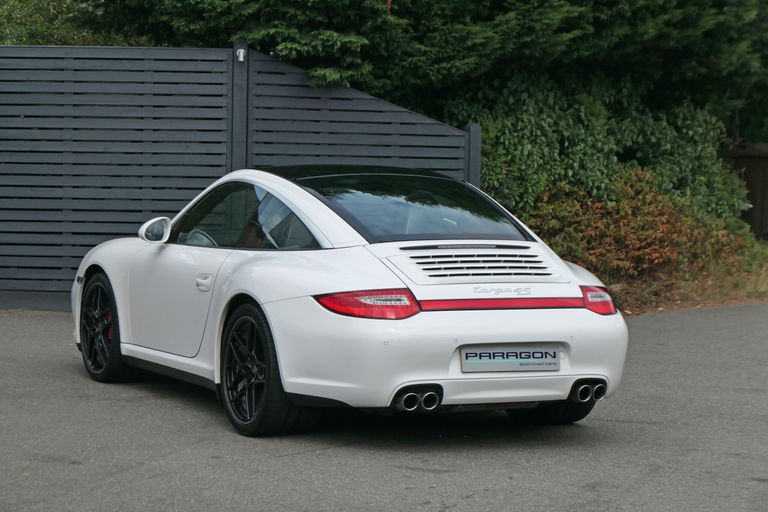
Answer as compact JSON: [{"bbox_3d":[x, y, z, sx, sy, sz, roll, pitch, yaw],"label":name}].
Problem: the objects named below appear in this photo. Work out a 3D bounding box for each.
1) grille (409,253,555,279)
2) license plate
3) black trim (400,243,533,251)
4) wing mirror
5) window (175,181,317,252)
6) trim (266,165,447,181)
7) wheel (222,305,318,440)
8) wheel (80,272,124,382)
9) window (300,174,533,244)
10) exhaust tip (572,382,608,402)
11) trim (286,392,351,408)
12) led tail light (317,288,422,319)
[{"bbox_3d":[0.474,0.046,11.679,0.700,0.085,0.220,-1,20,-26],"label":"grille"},{"bbox_3d":[0.595,0.483,11.530,0.520,0.112,0.015,-1,-1,-26],"label":"license plate"},{"bbox_3d":[0.393,-0.039,11.936,0.710,0.030,0.050,-1,-7,-26],"label":"black trim"},{"bbox_3d":[-1.226,-0.142,13.245,0.185,0.145,0.125,-1,4,-26],"label":"wing mirror"},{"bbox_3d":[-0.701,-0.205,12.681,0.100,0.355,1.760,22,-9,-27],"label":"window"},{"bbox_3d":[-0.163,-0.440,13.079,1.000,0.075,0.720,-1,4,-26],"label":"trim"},{"bbox_3d":[-0.542,0.551,12.060,0.300,0.666,0.666,-1,4,-26],"label":"wheel"},{"bbox_3d":[-1.539,0.406,14.183,0.240,0.647,0.647,-1,4,-26],"label":"wheel"},{"bbox_3d":[0.175,-0.256,12.382,0.970,0.100,0.855,-1,23,-26],"label":"window"},{"bbox_3d":[0.961,0.648,11.725,0.175,0.085,0.130,-1,4,-26],"label":"exhaust tip"},{"bbox_3d":[-0.297,0.678,11.520,0.400,0.080,0.090,4,4,35],"label":"trim"},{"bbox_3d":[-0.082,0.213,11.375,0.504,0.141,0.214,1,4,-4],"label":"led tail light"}]

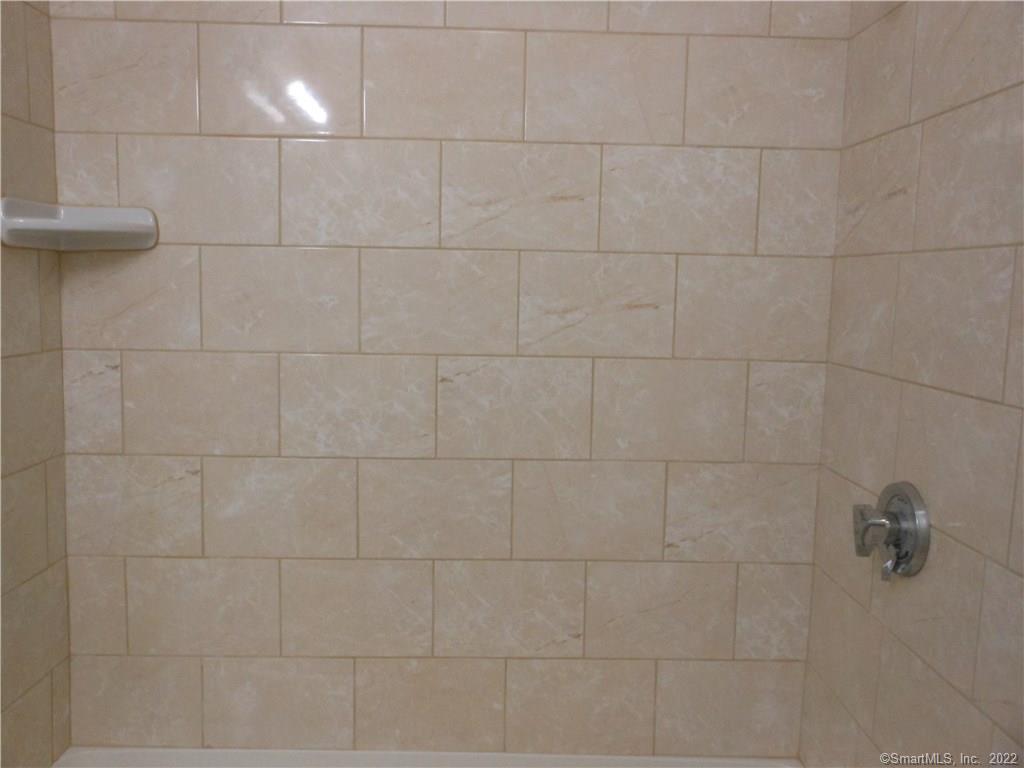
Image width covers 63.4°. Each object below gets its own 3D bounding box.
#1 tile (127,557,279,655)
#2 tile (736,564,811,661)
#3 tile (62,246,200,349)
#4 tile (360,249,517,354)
[{"bbox_3d":[-0.616,0.446,1.661,0.301,0.202,0.009,1,7,-1],"label":"tile"},{"bbox_3d":[0.528,0.463,1.681,0.148,0.200,0.010,1,6,-2],"label":"tile"},{"bbox_3d":[-0.725,-0.165,1.584,0.261,0.200,0.010,1,7,-1],"label":"tile"},{"bbox_3d":[-0.143,-0.161,1.620,0.304,0.203,0.009,1,5,-1],"label":"tile"}]

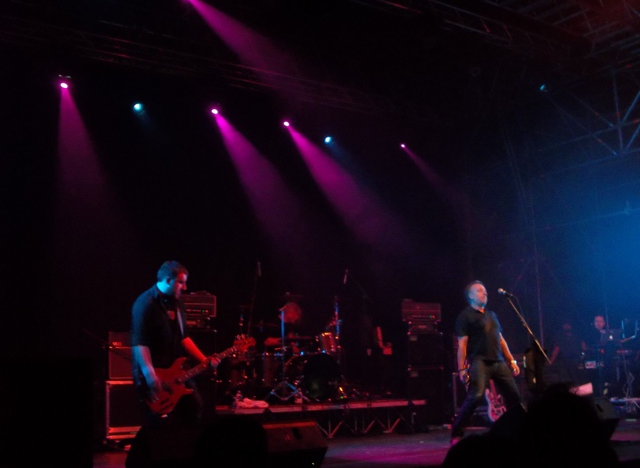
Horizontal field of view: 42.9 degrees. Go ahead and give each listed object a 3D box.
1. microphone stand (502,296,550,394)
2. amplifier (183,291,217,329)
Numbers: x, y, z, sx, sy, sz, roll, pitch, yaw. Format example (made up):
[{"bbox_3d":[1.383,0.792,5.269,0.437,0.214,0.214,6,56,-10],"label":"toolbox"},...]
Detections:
[{"bbox_3d":[1.978,1.308,7.792,0.520,1.478,0.700,6,-11,-35],"label":"microphone stand"},{"bbox_3d":[-1.571,0.909,9.658,0.600,0.432,0.300,5,-10,-31],"label":"amplifier"}]

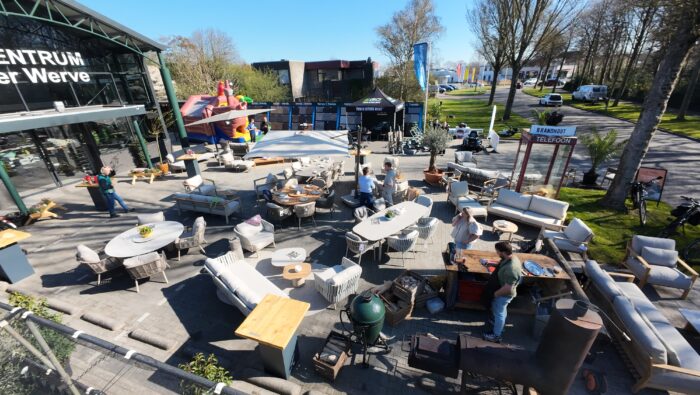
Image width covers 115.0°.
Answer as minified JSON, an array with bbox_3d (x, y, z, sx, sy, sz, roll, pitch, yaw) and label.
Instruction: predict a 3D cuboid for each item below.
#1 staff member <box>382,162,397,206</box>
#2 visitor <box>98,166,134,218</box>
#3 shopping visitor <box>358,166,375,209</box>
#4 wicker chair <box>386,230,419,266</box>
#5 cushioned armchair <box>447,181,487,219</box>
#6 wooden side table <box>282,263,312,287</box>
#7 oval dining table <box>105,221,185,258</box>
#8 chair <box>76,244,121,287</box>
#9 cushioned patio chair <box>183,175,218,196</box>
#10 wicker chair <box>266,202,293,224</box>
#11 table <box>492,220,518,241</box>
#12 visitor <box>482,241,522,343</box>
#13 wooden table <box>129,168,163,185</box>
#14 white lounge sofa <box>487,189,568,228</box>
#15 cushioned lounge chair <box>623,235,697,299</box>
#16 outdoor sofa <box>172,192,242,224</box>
[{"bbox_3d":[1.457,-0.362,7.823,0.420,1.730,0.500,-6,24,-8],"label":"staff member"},{"bbox_3d":[-8.864,-0.172,8.303,0.550,1.750,0.500,-11,26,-19],"label":"visitor"},{"bbox_3d":[0.551,-0.222,7.628,0.500,1.700,0.420,9,27,24],"label":"shopping visitor"},{"bbox_3d":[1.238,1.124,5.498,0.620,0.780,0.600,-22,33,-38],"label":"wicker chair"},{"bbox_3d":[3.951,0.060,7.593,0.820,0.860,0.900,0,25,3],"label":"cushioned armchair"},{"bbox_3d":[-1.236,1.902,5.280,0.620,0.360,0.500,-5,24,-9],"label":"wooden side table"},{"bbox_3d":[-5.100,1.339,5.802,1.520,0.750,1.520,-2,24,1],"label":"oval dining table"},{"bbox_3d":[-6.195,1.610,5.547,0.620,0.800,0.620,-20,30,-37],"label":"chair"},{"bbox_3d":[-6.862,-0.462,10.345,0.788,0.791,0.745,6,24,15],"label":"cushioned patio chair"},{"bbox_3d":[-2.213,0.460,7.039,0.600,0.780,0.600,15,29,30],"label":"wicker chair"},{"bbox_3d":[4.877,1.062,6.988,0.599,0.441,0.593,20,31,39],"label":"table"},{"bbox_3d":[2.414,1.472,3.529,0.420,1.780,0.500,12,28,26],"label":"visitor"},{"bbox_3d":[-9.617,-0.976,10.674,1.250,0.520,0.620,2,25,5],"label":"wooden table"},{"bbox_3d":[6.092,0.478,7.811,0.936,0.841,2.025,-21,31,-40],"label":"white lounge sofa"},{"bbox_3d":[6.241,1.384,4.591,0.740,0.820,0.860,8,26,21],"label":"cushioned lounge chair"},{"bbox_3d":[-5.324,0.329,8.493,2.275,0.777,0.767,6,24,15],"label":"outdoor sofa"}]

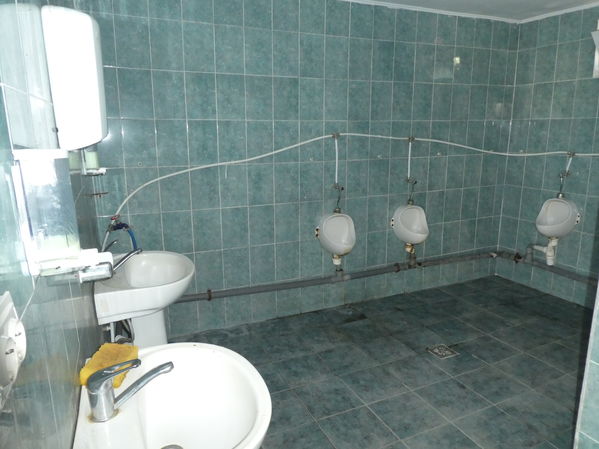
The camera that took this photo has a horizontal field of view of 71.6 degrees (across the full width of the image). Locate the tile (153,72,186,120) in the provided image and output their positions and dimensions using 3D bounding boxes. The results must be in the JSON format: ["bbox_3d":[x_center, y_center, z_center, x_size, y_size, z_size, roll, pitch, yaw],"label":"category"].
[{"bbox_3d":[-0.832,-0.824,2.664,0.200,0.300,0.010,-6,13,-22],"label":"tile"}]

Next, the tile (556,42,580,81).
[{"bbox_3d":[2.127,-1.288,3.276,0.010,0.295,0.198,-5,13,-20],"label":"tile"}]

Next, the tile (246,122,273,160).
[{"bbox_3d":[-0.275,-0.582,2.948,0.200,0.300,0.010,-6,13,-22],"label":"tile"}]

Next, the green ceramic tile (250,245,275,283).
[{"bbox_3d":[-0.267,0.297,3.141,0.200,0.300,0.010,-6,13,-22],"label":"green ceramic tile"}]

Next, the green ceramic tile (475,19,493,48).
[{"bbox_3d":[1.554,-1.605,3.502,0.198,0.235,0.010,-6,14,-23],"label":"green ceramic tile"}]

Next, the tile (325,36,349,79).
[{"bbox_3d":[0.274,-1.220,3.036,0.198,0.297,0.010,-6,14,-22],"label":"tile"}]

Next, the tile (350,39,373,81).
[{"bbox_3d":[0.458,-1.239,3.112,0.198,0.297,0.010,-6,14,-22],"label":"tile"}]

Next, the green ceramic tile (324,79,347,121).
[{"bbox_3d":[0.276,-0.930,3.111,0.200,0.300,0.010,-6,13,-22],"label":"green ceramic tile"}]

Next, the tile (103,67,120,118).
[{"bbox_3d":[-1.202,-0.787,2.512,0.200,0.300,0.010,-6,13,-22],"label":"tile"}]

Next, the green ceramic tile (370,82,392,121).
[{"bbox_3d":[0.642,-0.960,3.240,0.198,0.295,0.010,-6,14,-23],"label":"green ceramic tile"}]

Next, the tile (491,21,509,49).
[{"bbox_3d":[1.738,-1.625,3.579,0.198,0.235,0.010,-6,14,-23],"label":"tile"}]

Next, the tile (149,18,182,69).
[{"bbox_3d":[-0.835,-1.116,2.600,0.200,0.300,0.010,-6,13,-22],"label":"tile"}]

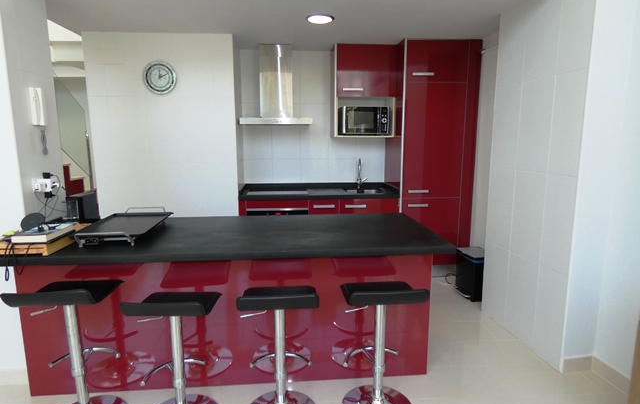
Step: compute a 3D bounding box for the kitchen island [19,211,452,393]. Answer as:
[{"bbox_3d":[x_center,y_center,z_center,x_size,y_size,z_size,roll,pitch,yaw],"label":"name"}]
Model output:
[{"bbox_3d":[-0.493,0.606,2.255,2.291,0.875,0.879,-1,9,-4],"label":"kitchen island"}]

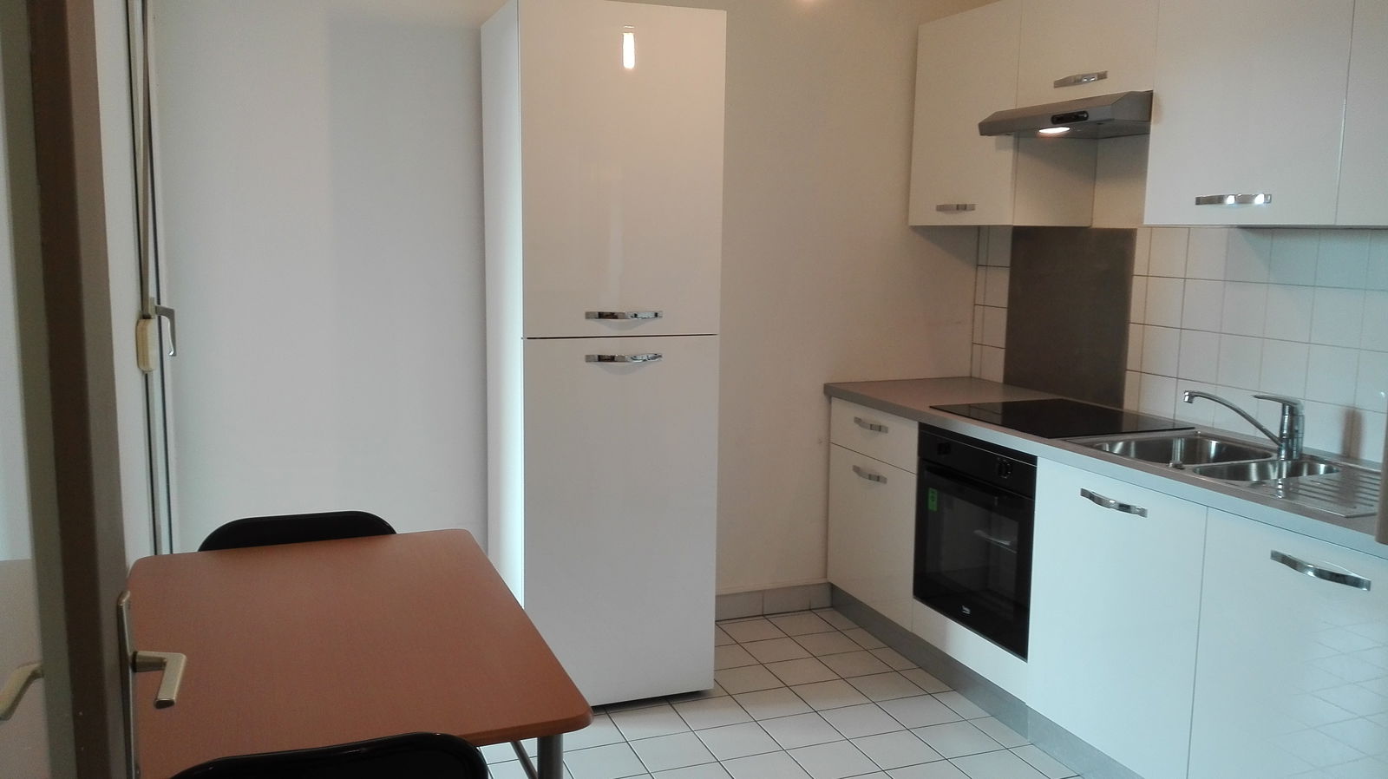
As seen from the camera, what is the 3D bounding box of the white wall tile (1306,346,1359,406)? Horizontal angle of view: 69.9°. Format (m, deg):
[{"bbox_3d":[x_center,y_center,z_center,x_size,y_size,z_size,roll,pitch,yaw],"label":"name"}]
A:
[{"bbox_3d":[1.709,-0.037,2.653,0.010,0.152,0.136,-3,9,-24],"label":"white wall tile"}]

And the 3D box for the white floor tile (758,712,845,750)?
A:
[{"bbox_3d":[0.323,1.025,2.965,0.200,0.010,0.200,-2,8,-21],"label":"white floor tile"}]

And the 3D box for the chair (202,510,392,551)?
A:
[{"bbox_3d":[-0.767,0.681,1.955,0.450,0.800,0.480,-1,8,-23],"label":"chair"}]

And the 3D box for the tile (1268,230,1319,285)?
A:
[{"bbox_3d":[1.714,-0.374,2.832,0.010,0.160,0.147,-2,9,-21],"label":"tile"}]

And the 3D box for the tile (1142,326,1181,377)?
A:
[{"bbox_3d":[1.484,-0.120,3.146,0.010,0.151,0.149,-2,8,-21],"label":"tile"}]

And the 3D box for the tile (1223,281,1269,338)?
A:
[{"bbox_3d":[1.600,-0.233,2.884,0.010,0.152,0.136,-3,9,-24],"label":"tile"}]

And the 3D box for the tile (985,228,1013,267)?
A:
[{"bbox_3d":[1.192,-0.545,3.840,0.010,0.153,0.143,-1,9,-23],"label":"tile"}]

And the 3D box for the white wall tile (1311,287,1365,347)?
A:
[{"bbox_3d":[1.683,-0.191,2.587,0.010,0.151,0.149,-2,8,-21],"label":"white wall tile"}]

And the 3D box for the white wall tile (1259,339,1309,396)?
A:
[{"bbox_3d":[1.712,-0.061,2.874,0.010,0.160,0.147,-2,9,-21],"label":"white wall tile"}]

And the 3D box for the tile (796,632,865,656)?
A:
[{"bbox_3d":[0.505,0.967,3.749,0.212,0.010,0.198,-2,9,-21],"label":"tile"}]

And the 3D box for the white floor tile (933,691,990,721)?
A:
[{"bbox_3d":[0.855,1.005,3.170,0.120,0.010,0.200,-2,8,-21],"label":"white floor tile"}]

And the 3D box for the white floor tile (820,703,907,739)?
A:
[{"bbox_3d":[0.517,1.025,3.057,0.200,0.010,0.181,-2,9,-21],"label":"white floor tile"}]

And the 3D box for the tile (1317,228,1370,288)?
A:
[{"bbox_3d":[1.685,-0.340,2.567,0.010,0.151,0.149,-2,8,-21],"label":"tile"}]

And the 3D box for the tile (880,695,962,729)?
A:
[{"bbox_3d":[0.705,1.011,3.112,0.200,0.010,0.200,-2,8,-21],"label":"tile"}]

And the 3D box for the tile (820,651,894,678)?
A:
[{"bbox_3d":[0.583,0.992,3.567,0.212,0.010,0.198,-2,9,-21],"label":"tile"}]

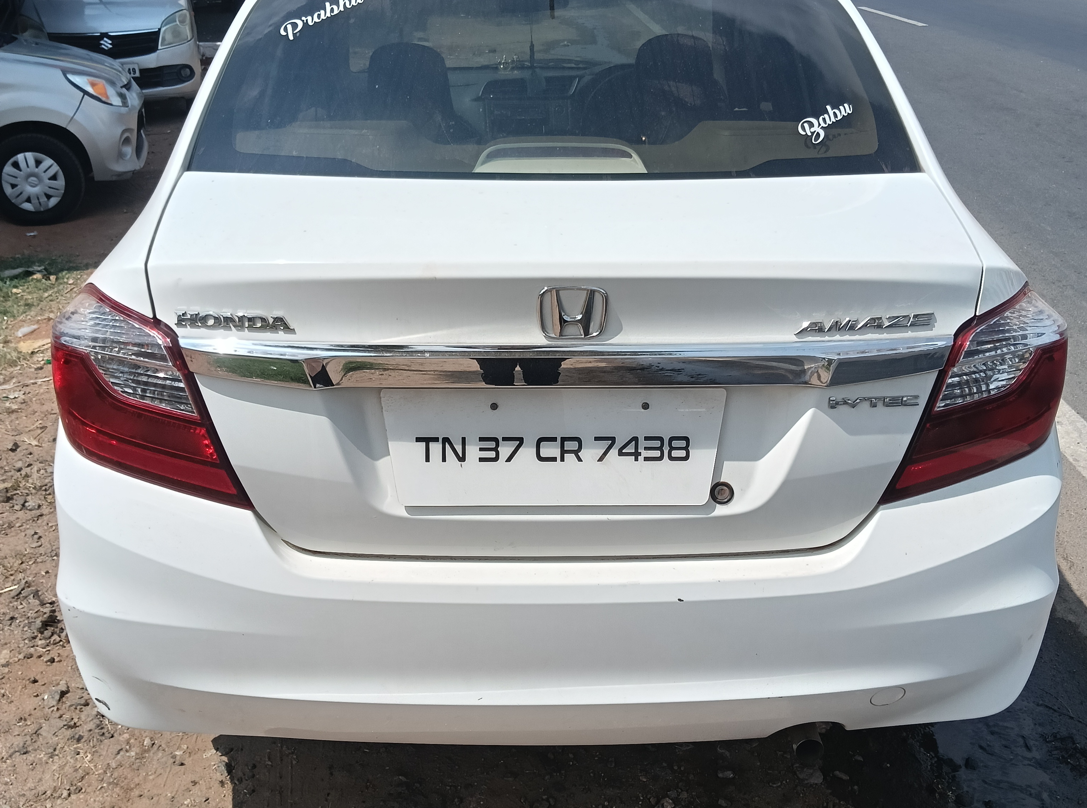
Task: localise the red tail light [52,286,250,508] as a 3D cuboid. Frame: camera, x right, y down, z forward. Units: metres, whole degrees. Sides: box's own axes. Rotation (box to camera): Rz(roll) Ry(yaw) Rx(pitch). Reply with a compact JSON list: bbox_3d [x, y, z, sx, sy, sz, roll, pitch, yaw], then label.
[{"bbox_3d":[-0.618,-0.015,1.777,0.320,0.290,0.250,4,24,10],"label":"red tail light"}]

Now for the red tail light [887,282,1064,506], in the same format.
[{"bbox_3d":[0.682,-0.025,1.802,0.320,0.290,0.250,-5,24,-12],"label":"red tail light"}]

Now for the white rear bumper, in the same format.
[{"bbox_3d":[0.037,0.280,1.939,1.640,0.460,0.430,0,24,-1],"label":"white rear bumper"}]

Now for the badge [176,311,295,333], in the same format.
[{"bbox_3d":[-0.446,-0.117,1.632,0.174,0.025,0.010,4,24,10],"label":"badge"}]

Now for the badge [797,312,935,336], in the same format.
[{"bbox_3d":[0.471,-0.116,1.644,0.205,0.026,0.010,-4,24,-10],"label":"badge"}]

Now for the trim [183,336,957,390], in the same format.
[{"bbox_3d":[0.040,-0.065,1.639,1.155,0.070,0.090,0,24,-1],"label":"trim"}]

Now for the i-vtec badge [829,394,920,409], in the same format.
[{"bbox_3d":[0.499,-0.003,1.699,0.138,0.020,0.008,-2,24,-5],"label":"i-vtec badge"}]

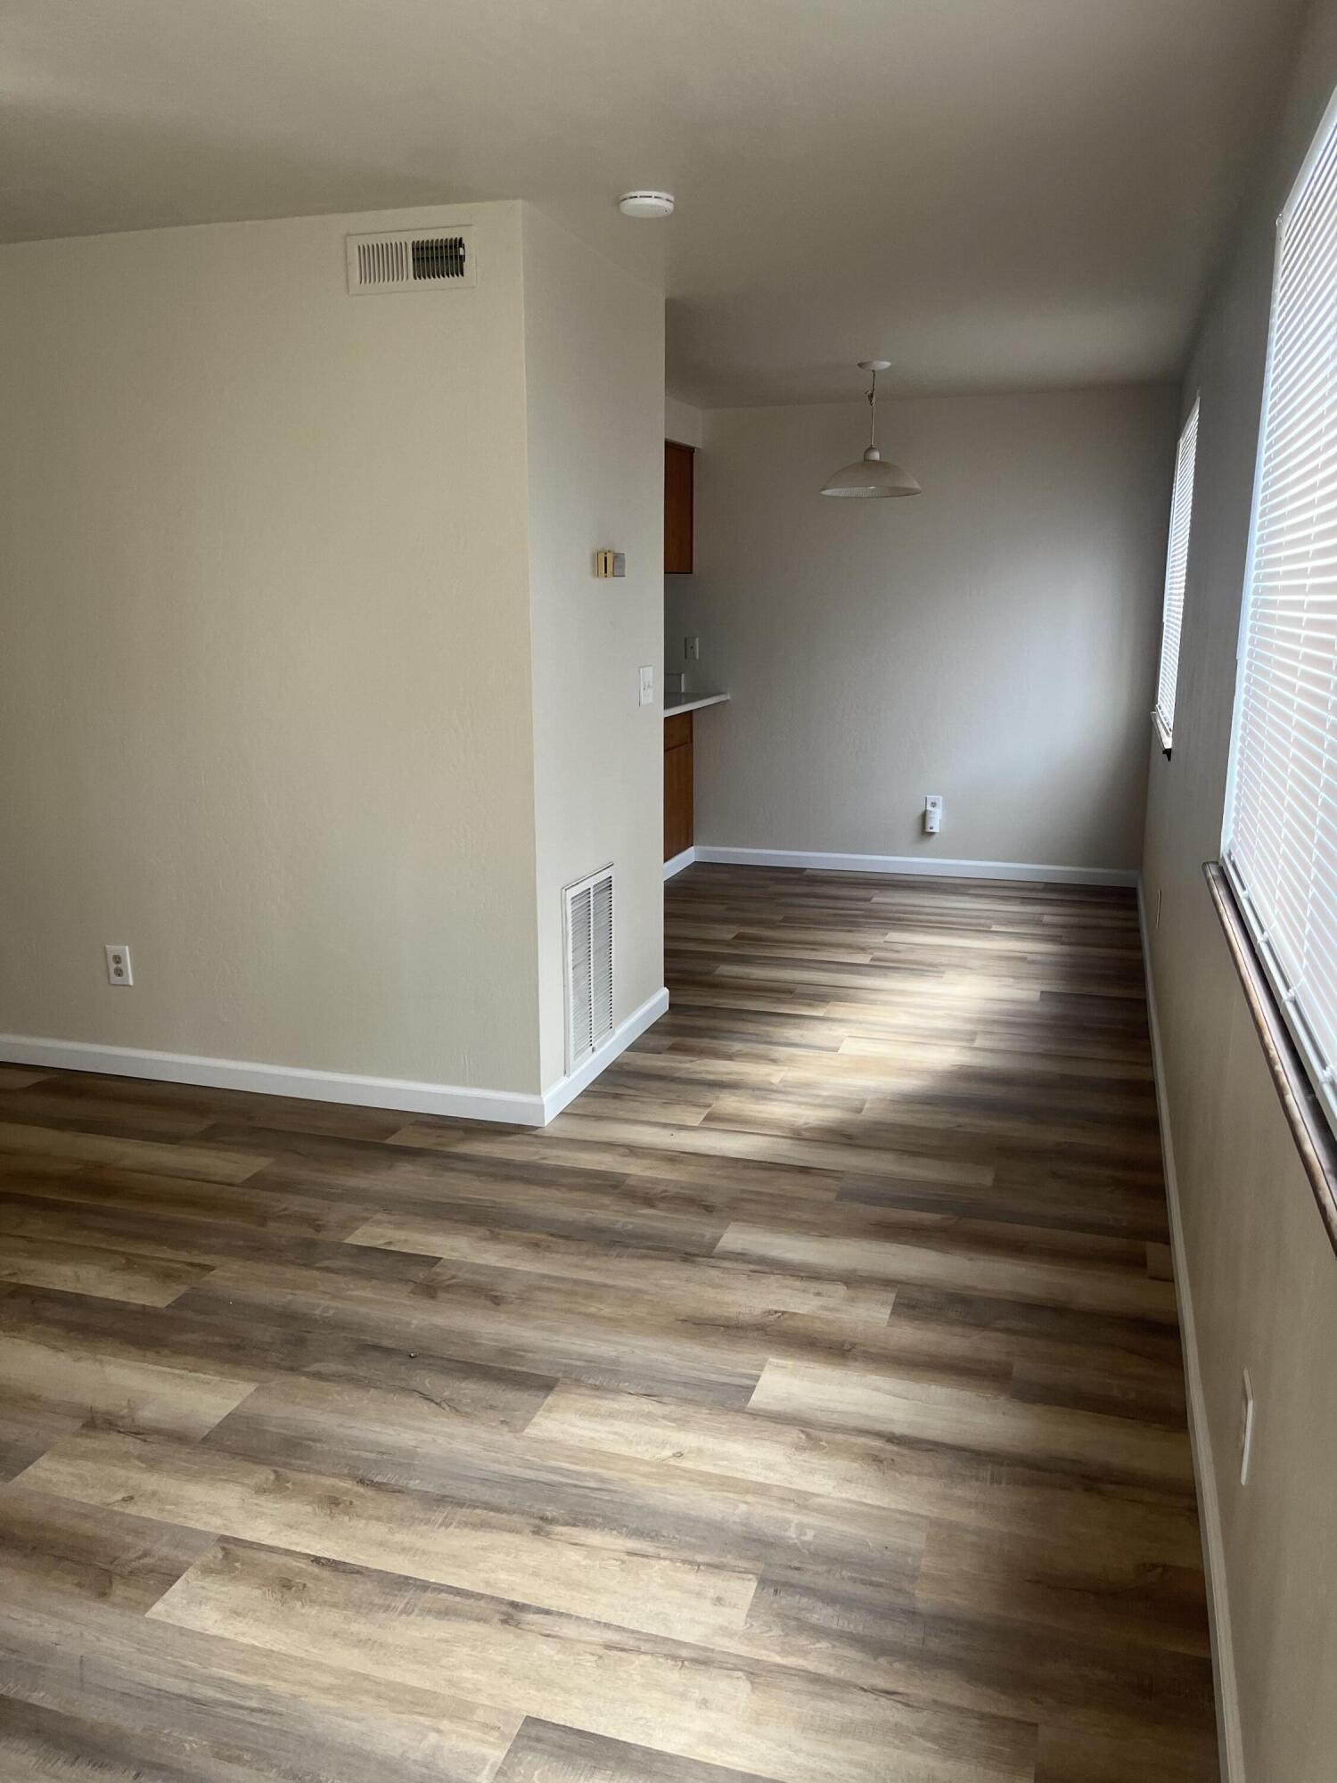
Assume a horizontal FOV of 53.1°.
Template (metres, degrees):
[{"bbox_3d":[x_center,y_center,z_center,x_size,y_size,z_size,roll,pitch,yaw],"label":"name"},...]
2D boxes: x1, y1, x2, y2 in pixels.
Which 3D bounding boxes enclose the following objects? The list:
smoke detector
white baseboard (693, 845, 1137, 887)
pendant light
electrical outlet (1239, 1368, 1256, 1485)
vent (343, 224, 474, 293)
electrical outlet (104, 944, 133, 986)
[{"bbox_3d":[-0.049,-1.607,3.128,0.131,0.037,0.131,0,13,0],"label":"smoke detector"},{"bbox_3d":[1.236,-0.134,6.920,2.285,0.088,0.016,4,13,17],"label":"white baseboard"},{"bbox_3d":[0.843,-1.903,5.516,0.415,0.505,0.415,4,13,17],"label":"pendant light"},{"bbox_3d":[0.750,0.699,1.752,0.012,0.121,0.077,4,13,17],"label":"electrical outlet"},{"bbox_3d":[-0.630,-1.535,3.259,0.343,0.140,0.016,4,13,17],"label":"vent"},{"bbox_3d":[-1.632,0.223,3.970,0.077,0.120,0.012,4,13,17],"label":"electrical outlet"}]

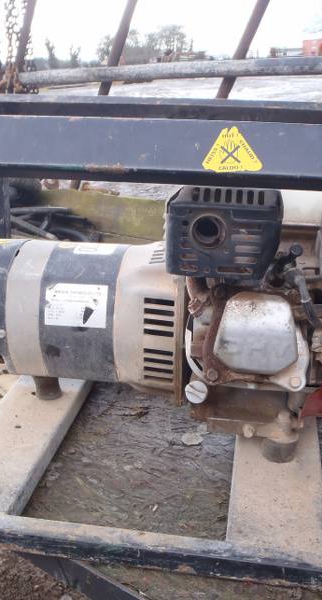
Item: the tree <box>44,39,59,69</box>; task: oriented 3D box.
[{"bbox_3d":[-17.768,-39.754,105.000,2.500,5.200,2.500,-3,20,0],"label":"tree"}]

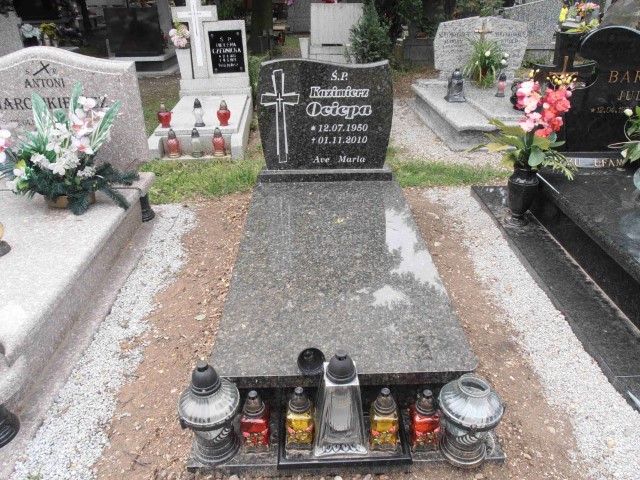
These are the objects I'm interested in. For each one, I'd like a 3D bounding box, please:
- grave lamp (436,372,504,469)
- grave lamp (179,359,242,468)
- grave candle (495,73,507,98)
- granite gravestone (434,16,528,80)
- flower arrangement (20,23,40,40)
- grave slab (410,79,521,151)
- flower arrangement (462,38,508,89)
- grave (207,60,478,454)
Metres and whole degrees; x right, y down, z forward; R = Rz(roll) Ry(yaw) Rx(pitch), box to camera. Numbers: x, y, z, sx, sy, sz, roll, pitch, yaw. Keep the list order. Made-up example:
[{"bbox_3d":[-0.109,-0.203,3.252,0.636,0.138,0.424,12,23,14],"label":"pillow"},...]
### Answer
[{"bbox_3d":[0.456,0.545,1.695,0.195,0.265,0.195,-1,26,-1],"label":"grave lamp"},{"bbox_3d":[-0.337,0.506,1.694,0.185,0.345,0.185,-1,26,-1],"label":"grave lamp"},{"bbox_3d":[1.924,-1.645,5.886,0.115,0.245,0.115,-1,26,-1],"label":"grave candle"},{"bbox_3d":[1.933,-2.312,6.675,1.120,0.740,0.160,-1,26,-1],"label":"granite gravestone"},{"bbox_3d":[-4.656,-3.354,8.921,0.330,0.310,0.300,-1,26,-1],"label":"flower arrangement"},{"bbox_3d":[1.954,-1.403,5.870,1.660,0.240,2.350,-1,26,-1],"label":"grave slab"},{"bbox_3d":[1.875,-2.003,6.300,0.520,0.530,0.480,-1,26,-1],"label":"flower arrangement"},{"bbox_3d":[0.053,-0.208,2.565,0.940,0.950,2.130,-1,26,-1],"label":"grave"}]

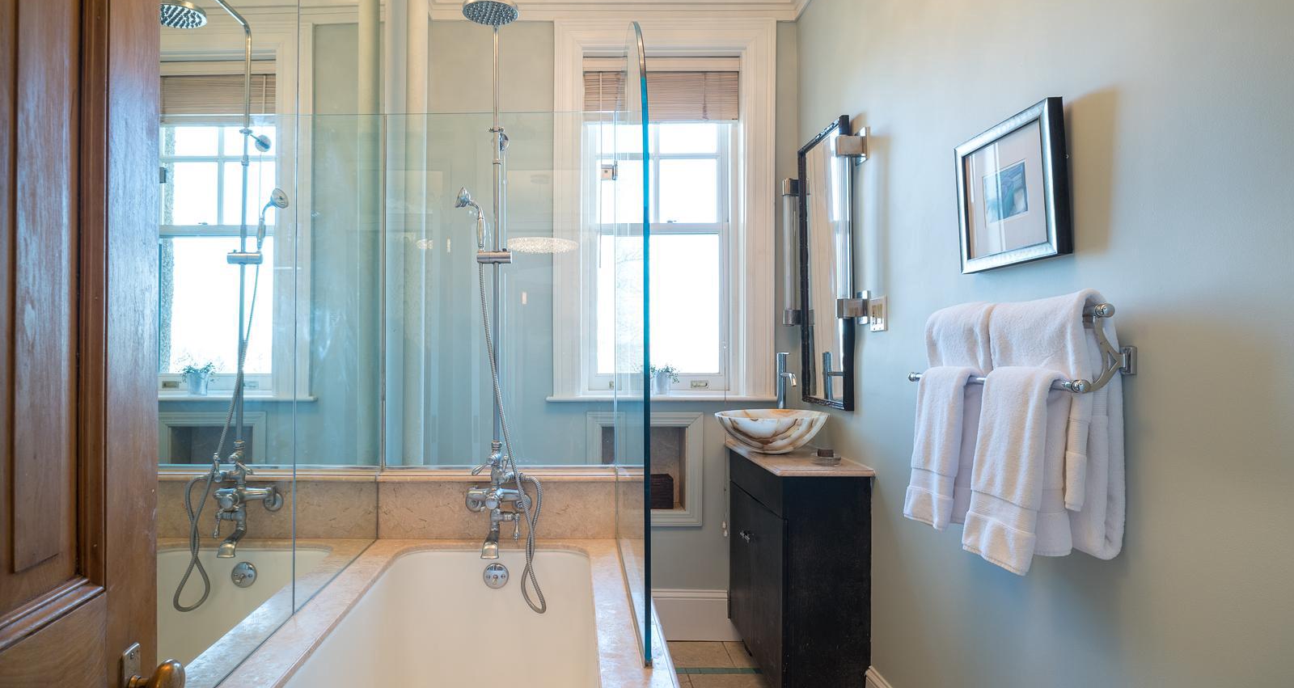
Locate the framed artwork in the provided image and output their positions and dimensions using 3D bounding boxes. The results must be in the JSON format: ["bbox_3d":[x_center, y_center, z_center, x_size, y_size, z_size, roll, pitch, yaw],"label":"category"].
[{"bbox_3d":[0.781,-0.321,1.404,0.033,0.302,0.311,-4,0,-7],"label":"framed artwork"}]

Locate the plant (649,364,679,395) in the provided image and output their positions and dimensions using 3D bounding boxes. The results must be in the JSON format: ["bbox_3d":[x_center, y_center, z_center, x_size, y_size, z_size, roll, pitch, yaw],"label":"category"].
[{"bbox_3d":[0.064,0.149,2.747,0.154,0.138,0.133,0,-1,0],"label":"plant"}]

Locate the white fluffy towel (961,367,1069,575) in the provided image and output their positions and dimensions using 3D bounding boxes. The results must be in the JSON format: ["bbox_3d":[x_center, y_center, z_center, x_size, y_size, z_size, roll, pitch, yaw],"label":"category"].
[{"bbox_3d":[0.704,0.231,1.240,0.087,0.374,0.205,0,-1,-7],"label":"white fluffy towel"}]

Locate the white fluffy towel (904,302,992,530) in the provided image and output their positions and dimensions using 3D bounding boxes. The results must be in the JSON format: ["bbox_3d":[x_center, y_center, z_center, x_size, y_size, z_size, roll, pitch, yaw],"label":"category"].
[{"bbox_3d":[0.707,0.169,1.476,0.133,0.523,0.251,0,-1,-7],"label":"white fluffy towel"}]

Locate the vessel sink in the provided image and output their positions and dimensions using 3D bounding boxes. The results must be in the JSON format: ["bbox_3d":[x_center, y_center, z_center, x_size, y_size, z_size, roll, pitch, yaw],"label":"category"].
[{"bbox_3d":[0.481,0.344,2.470,0.436,0.145,0.436,0,-1,-7],"label":"vessel sink"}]

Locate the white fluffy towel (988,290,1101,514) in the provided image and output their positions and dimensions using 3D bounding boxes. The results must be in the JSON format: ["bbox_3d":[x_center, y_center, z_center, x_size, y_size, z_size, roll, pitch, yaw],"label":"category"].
[{"bbox_3d":[0.740,0.108,1.230,0.113,0.410,0.236,0,-1,-7],"label":"white fluffy towel"}]

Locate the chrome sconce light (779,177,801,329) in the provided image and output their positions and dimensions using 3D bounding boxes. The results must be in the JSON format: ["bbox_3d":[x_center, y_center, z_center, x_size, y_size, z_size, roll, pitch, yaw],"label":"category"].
[{"bbox_3d":[0.610,-0.375,2.624,0.113,0.615,0.074,0,-1,-7],"label":"chrome sconce light"}]

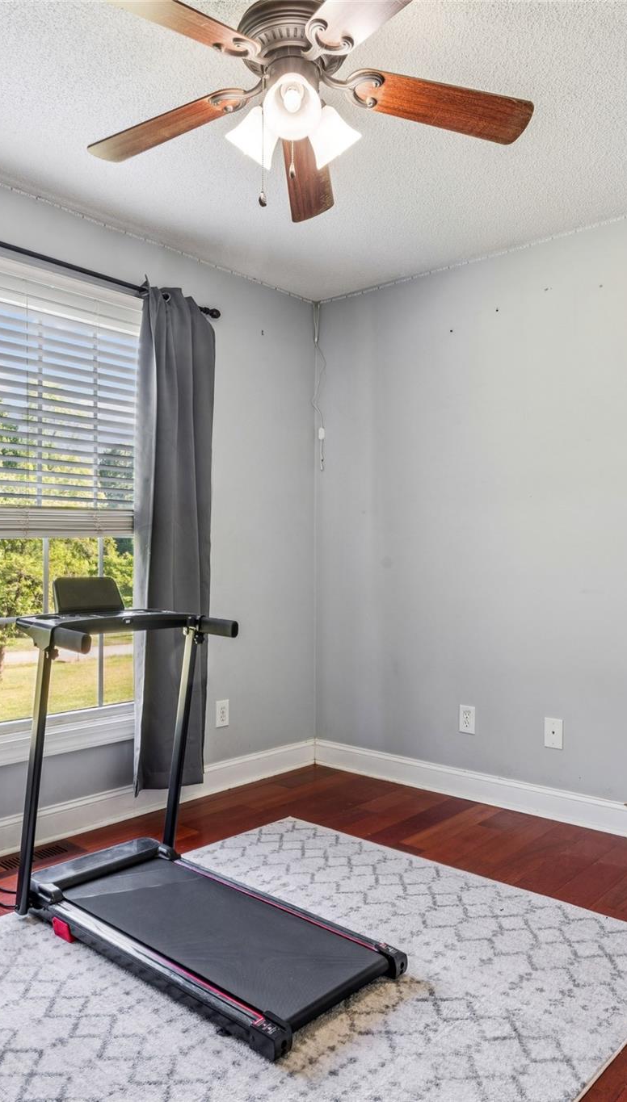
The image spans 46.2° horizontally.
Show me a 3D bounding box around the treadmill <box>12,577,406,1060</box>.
[{"bbox_3d":[-0.320,0.588,2.107,1.100,1.040,0.610,0,0,41],"label":"treadmill"}]

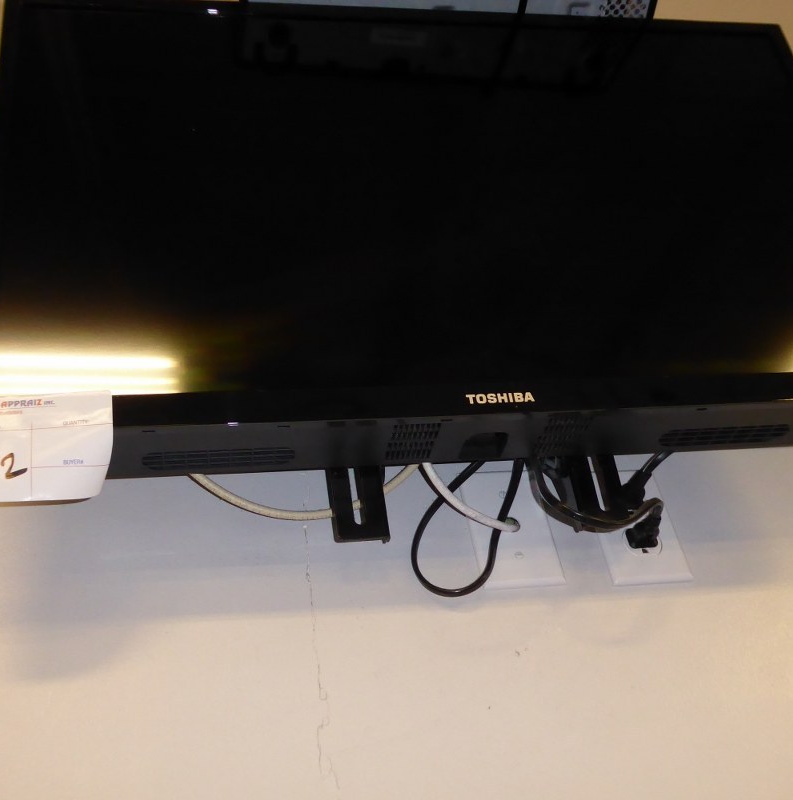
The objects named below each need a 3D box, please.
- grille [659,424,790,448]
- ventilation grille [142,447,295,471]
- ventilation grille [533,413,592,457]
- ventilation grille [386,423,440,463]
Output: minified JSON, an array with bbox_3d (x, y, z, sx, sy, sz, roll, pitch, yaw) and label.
[{"bbox_3d":[0.256,0.026,0.822,0.107,0.006,0.026,-2,-32,-11],"label":"grille"},{"bbox_3d":[-0.127,0.041,0.752,0.108,0.006,0.025,-2,-32,-11],"label":"ventilation grille"},{"bbox_3d":[0.124,0.025,0.788,0.035,0.006,0.057,-2,-32,-11],"label":"ventilation grille"},{"bbox_3d":[0.011,0.029,0.766,0.035,0.006,0.053,-2,-32,-11],"label":"ventilation grille"}]

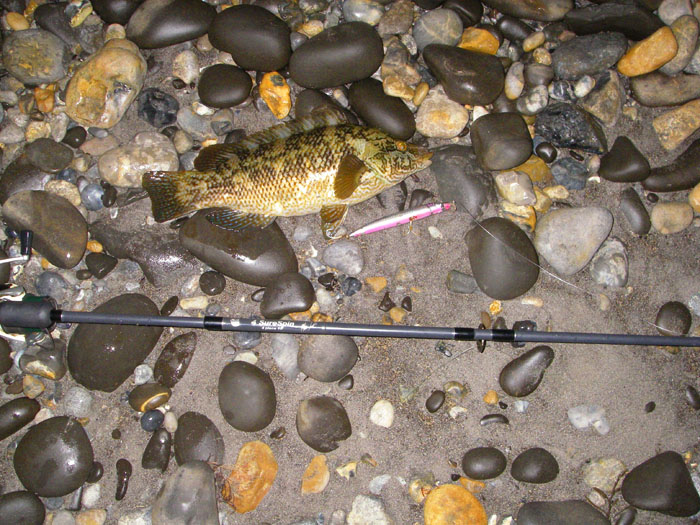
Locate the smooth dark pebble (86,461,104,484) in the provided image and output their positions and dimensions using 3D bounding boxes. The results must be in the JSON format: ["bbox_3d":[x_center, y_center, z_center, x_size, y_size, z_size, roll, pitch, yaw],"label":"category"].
[{"bbox_3d":[-0.294,0.242,0.888,0.021,0.015,0.024,32,77,8],"label":"smooth dark pebble"}]

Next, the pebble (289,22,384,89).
[{"bbox_3d":[-0.016,-0.252,0.935,0.120,0.058,0.078,-20,82,-3],"label":"pebble"}]

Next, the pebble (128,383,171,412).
[{"bbox_3d":[-0.217,0.145,0.838,0.044,0.016,0.026,-21,74,-6],"label":"pebble"}]

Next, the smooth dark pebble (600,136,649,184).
[{"bbox_3d":[0.338,-0.120,0.939,0.056,0.036,0.060,38,79,9],"label":"smooth dark pebble"}]

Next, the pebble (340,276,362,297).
[{"bbox_3d":[0.003,0.028,0.908,0.022,0.017,0.024,-15,76,-4],"label":"pebble"}]

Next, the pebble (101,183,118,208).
[{"bbox_3d":[-0.289,-0.081,0.926,0.020,0.017,0.033,-17,81,-3],"label":"pebble"}]

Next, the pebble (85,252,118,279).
[{"bbox_3d":[-0.286,-0.001,0.882,0.029,0.018,0.033,-44,78,-12],"label":"pebble"}]

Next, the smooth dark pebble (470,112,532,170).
[{"bbox_3d":[0.176,-0.141,0.888,0.069,0.048,0.070,-10,78,-2],"label":"smooth dark pebble"}]

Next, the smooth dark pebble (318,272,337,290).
[{"bbox_3d":[-0.028,0.023,0.947,0.024,0.013,0.020,30,77,8],"label":"smooth dark pebble"}]

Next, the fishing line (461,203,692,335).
[{"bbox_3d":[0.242,0.014,0.863,0.290,0.030,0.018,32,76,9],"label":"fishing line"}]

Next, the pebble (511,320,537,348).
[{"bbox_3d":[0.195,0.080,0.857,0.030,0.018,0.030,-4,73,-1],"label":"pebble"}]

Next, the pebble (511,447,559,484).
[{"bbox_3d":[0.205,0.227,0.856,0.053,0.025,0.038,-10,76,-2],"label":"pebble"}]

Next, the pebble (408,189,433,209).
[{"bbox_3d":[0.088,-0.080,0.975,0.025,0.015,0.032,29,77,7],"label":"pebble"}]

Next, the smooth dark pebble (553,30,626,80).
[{"bbox_3d":[0.295,-0.253,0.943,0.099,0.042,0.053,-24,82,-4],"label":"smooth dark pebble"}]

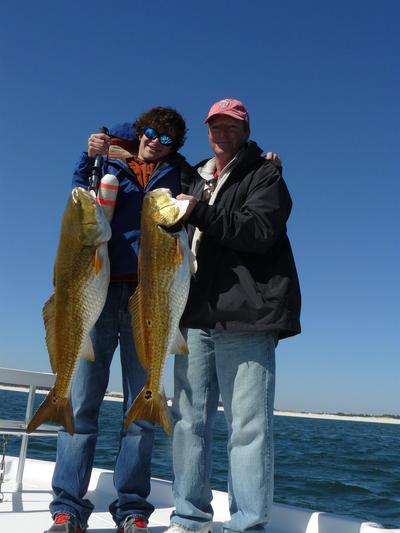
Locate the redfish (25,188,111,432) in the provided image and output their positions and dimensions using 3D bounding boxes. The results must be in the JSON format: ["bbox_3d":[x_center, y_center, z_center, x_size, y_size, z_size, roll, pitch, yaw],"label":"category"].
[{"bbox_3d":[-0.460,0.149,2.014,0.220,0.900,0.140,5,-14,0],"label":"redfish"}]

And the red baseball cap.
[{"bbox_3d":[0.124,-0.697,2.491,0.180,0.130,0.260,-2,-2,11],"label":"red baseball cap"}]

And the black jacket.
[{"bbox_3d":[0.181,-0.145,2.336,0.530,0.860,0.380,-1,-15,21],"label":"black jacket"}]

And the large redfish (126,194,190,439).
[{"bbox_3d":[-0.144,0.149,2.020,0.220,0.890,0.140,2,-14,-1],"label":"large redfish"}]

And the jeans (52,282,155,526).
[{"bbox_3d":[-0.332,0.505,2.196,0.380,0.990,0.290,5,-14,0],"label":"jeans"}]

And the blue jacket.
[{"bbox_3d":[-0.247,-0.296,2.354,0.580,0.700,0.370,4,-14,2],"label":"blue jacket"}]

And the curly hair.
[{"bbox_3d":[-0.174,-0.612,2.506,0.220,0.205,0.220,16,-8,6],"label":"curly hair"}]

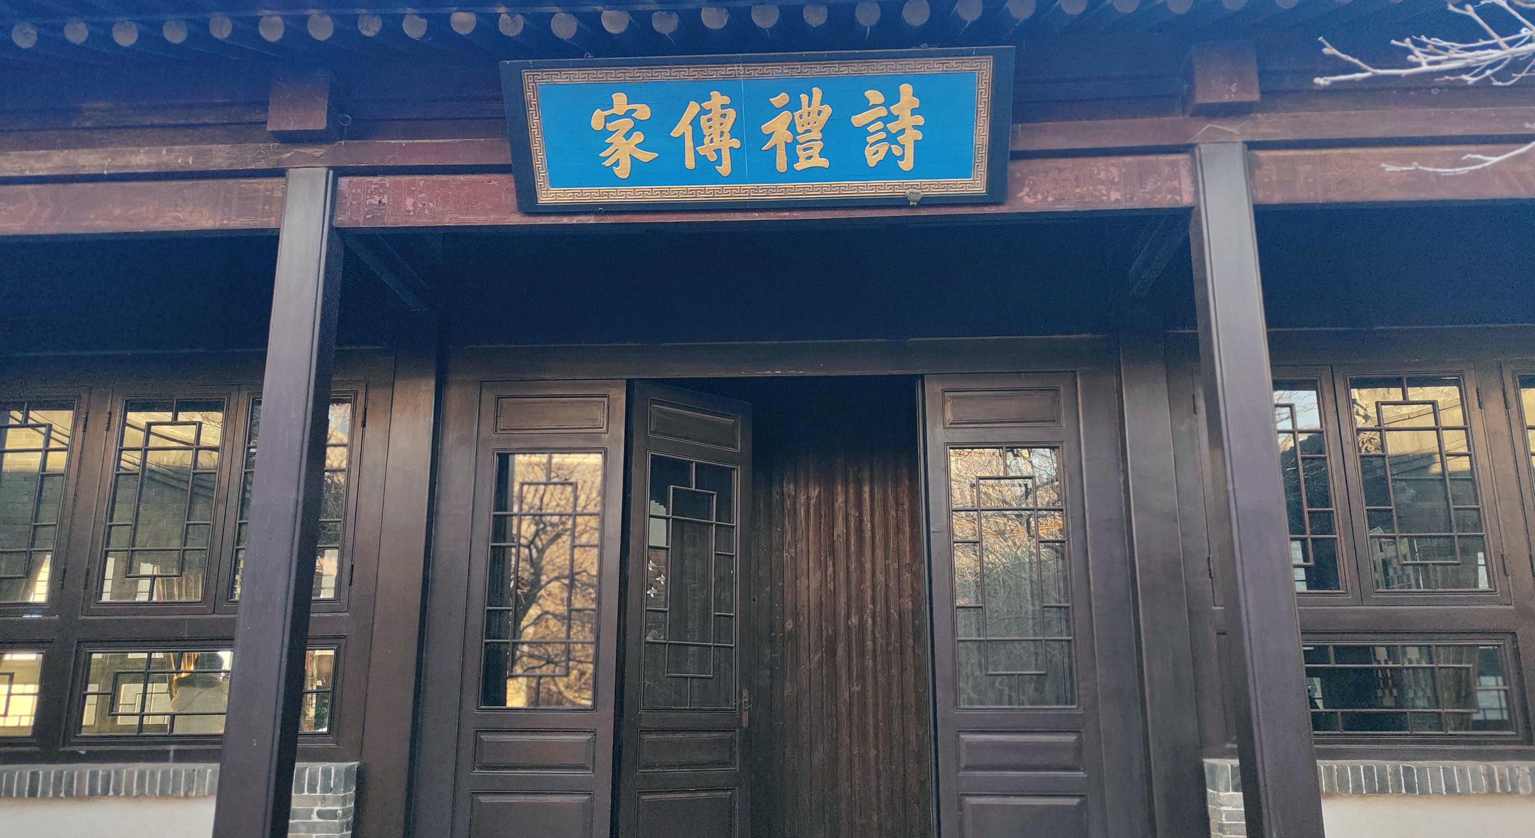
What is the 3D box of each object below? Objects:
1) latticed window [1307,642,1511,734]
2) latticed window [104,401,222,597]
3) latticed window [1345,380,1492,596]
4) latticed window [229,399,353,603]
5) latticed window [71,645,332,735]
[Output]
[{"bbox_3d":[2.726,1.233,5.469,1.264,0.412,0.060,-1,-15,3],"label":"latticed window"},{"bbox_3d":[-3.023,0.408,6.028,0.526,1.021,0.060,-1,-15,3],"label":"latticed window"},{"bbox_3d":[3.089,0.301,5.692,0.541,1.030,0.060,-1,-15,3],"label":"latticed window"},{"bbox_3d":[-2.367,0.399,5.992,0.535,1.018,0.060,-1,-15,3],"label":"latticed window"},{"bbox_3d":[-2.693,1.314,5.770,1.276,0.418,0.060,-1,-15,3],"label":"latticed window"}]

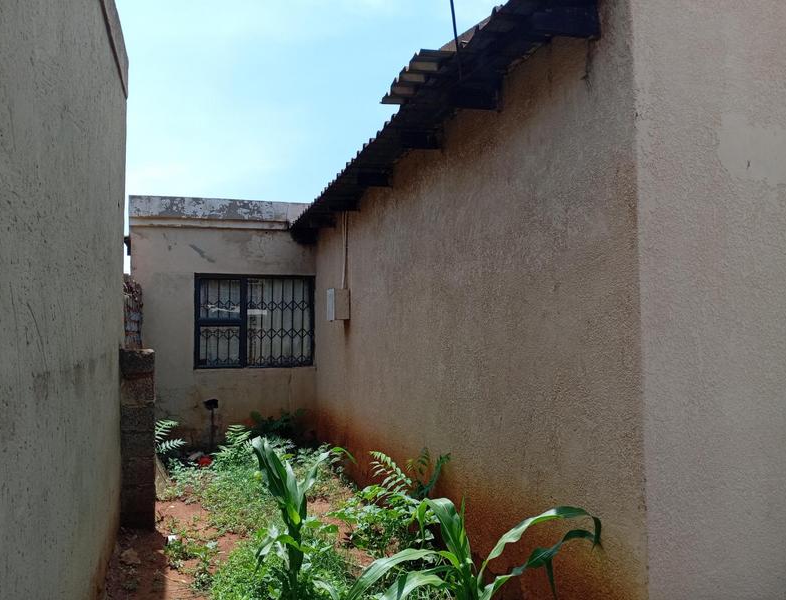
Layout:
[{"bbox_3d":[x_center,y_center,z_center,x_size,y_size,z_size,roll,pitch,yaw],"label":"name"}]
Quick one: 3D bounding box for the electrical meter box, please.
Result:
[{"bbox_3d":[-0.586,0.052,6.694,0.158,0.330,0.325,0,-3,-18],"label":"electrical meter box"}]

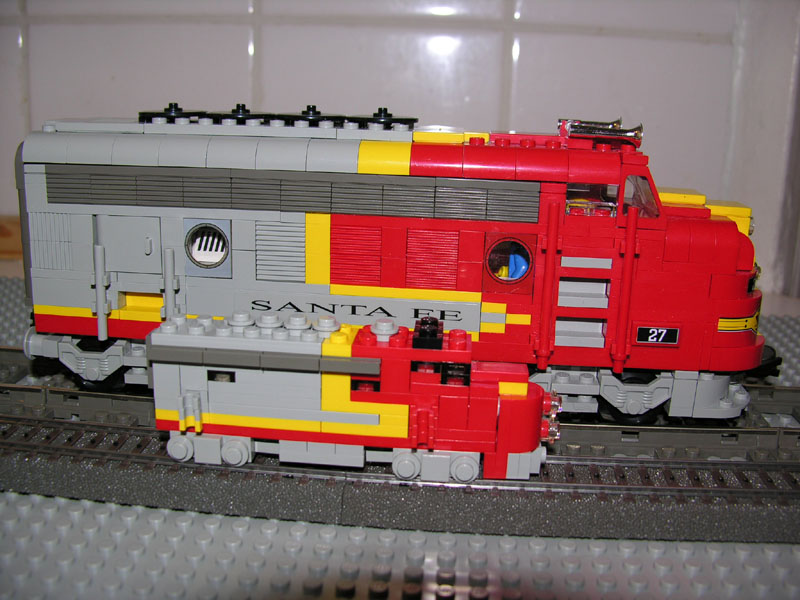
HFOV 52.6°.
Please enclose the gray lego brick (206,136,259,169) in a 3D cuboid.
[{"bbox_3d":[-0.051,-0.047,0.257,0.016,0.010,0.016,3,14,5],"label":"gray lego brick"}]

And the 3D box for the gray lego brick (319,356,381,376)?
[{"bbox_3d":[-0.013,0.017,0.216,0.016,0.003,0.008,3,14,4],"label":"gray lego brick"}]

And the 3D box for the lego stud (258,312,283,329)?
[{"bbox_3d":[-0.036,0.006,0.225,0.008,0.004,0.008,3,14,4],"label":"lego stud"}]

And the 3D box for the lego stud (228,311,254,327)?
[{"bbox_3d":[-0.044,0.006,0.226,0.008,0.005,0.008,3,14,6],"label":"lego stud"}]

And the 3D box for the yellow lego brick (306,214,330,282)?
[{"bbox_3d":[-0.025,-0.017,0.257,0.008,0.022,0.008,3,14,4],"label":"yellow lego brick"}]

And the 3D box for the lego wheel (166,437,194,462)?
[{"bbox_3d":[-0.062,0.042,0.230,0.008,0.008,0.005,3,14,6],"label":"lego wheel"}]

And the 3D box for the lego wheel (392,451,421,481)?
[{"bbox_3d":[0.002,0.046,0.224,0.008,0.008,0.005,3,14,6],"label":"lego wheel"}]

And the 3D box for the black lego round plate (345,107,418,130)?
[{"bbox_3d":[-0.006,-0.060,0.268,0.024,0.008,0.024,2,13,0],"label":"black lego round plate"}]

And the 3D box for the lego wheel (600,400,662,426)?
[{"bbox_3d":[0.076,0.032,0.261,0.018,0.018,0.007,3,14,5],"label":"lego wheel"}]

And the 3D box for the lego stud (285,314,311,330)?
[{"bbox_3d":[-0.028,0.007,0.223,0.008,0.005,0.008,3,14,4],"label":"lego stud"}]

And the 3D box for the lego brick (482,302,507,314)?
[{"bbox_3d":[0.030,0.002,0.256,0.008,0.003,0.008,3,14,5],"label":"lego brick"}]

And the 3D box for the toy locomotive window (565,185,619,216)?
[{"bbox_3d":[0.058,-0.031,0.246,0.016,0.010,0.008,3,14,5],"label":"toy locomotive window"}]

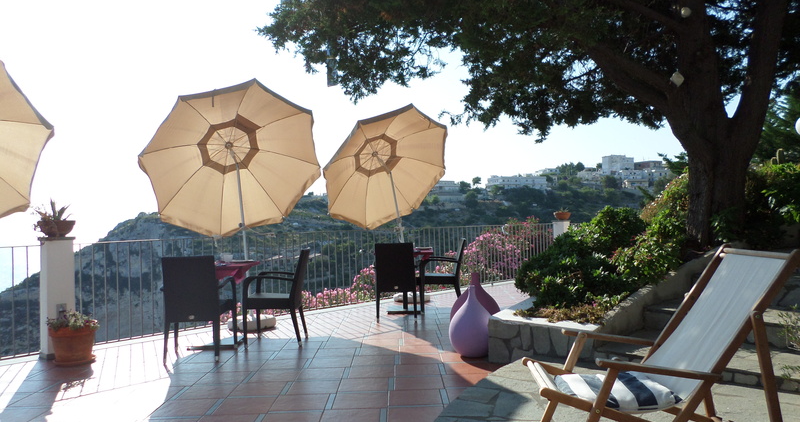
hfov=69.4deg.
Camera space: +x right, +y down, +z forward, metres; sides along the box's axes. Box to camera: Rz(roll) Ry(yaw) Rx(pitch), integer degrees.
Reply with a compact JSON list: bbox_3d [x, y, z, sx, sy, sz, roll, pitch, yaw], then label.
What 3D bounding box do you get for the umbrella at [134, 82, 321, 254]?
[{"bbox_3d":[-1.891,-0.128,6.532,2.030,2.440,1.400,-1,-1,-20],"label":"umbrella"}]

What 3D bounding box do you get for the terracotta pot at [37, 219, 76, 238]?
[{"bbox_3d":[-3.095,0.167,5.225,0.297,0.150,0.297,-1,-1,-30],"label":"terracotta pot"}]

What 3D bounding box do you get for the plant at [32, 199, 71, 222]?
[{"bbox_3d":[-3.153,-0.006,5.228,0.310,0.210,0.280,-1,-1,-30],"label":"plant"}]

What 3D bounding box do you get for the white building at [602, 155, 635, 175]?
[{"bbox_3d":[143.800,-29.924,380.000,16.500,12.500,12.000,-1,-1,-2],"label":"white building"}]

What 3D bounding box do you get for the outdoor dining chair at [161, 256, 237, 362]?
[{"bbox_3d":[-1.752,0.820,5.030,0.555,0.885,0.560,-1,-1,-5],"label":"outdoor dining chair"}]

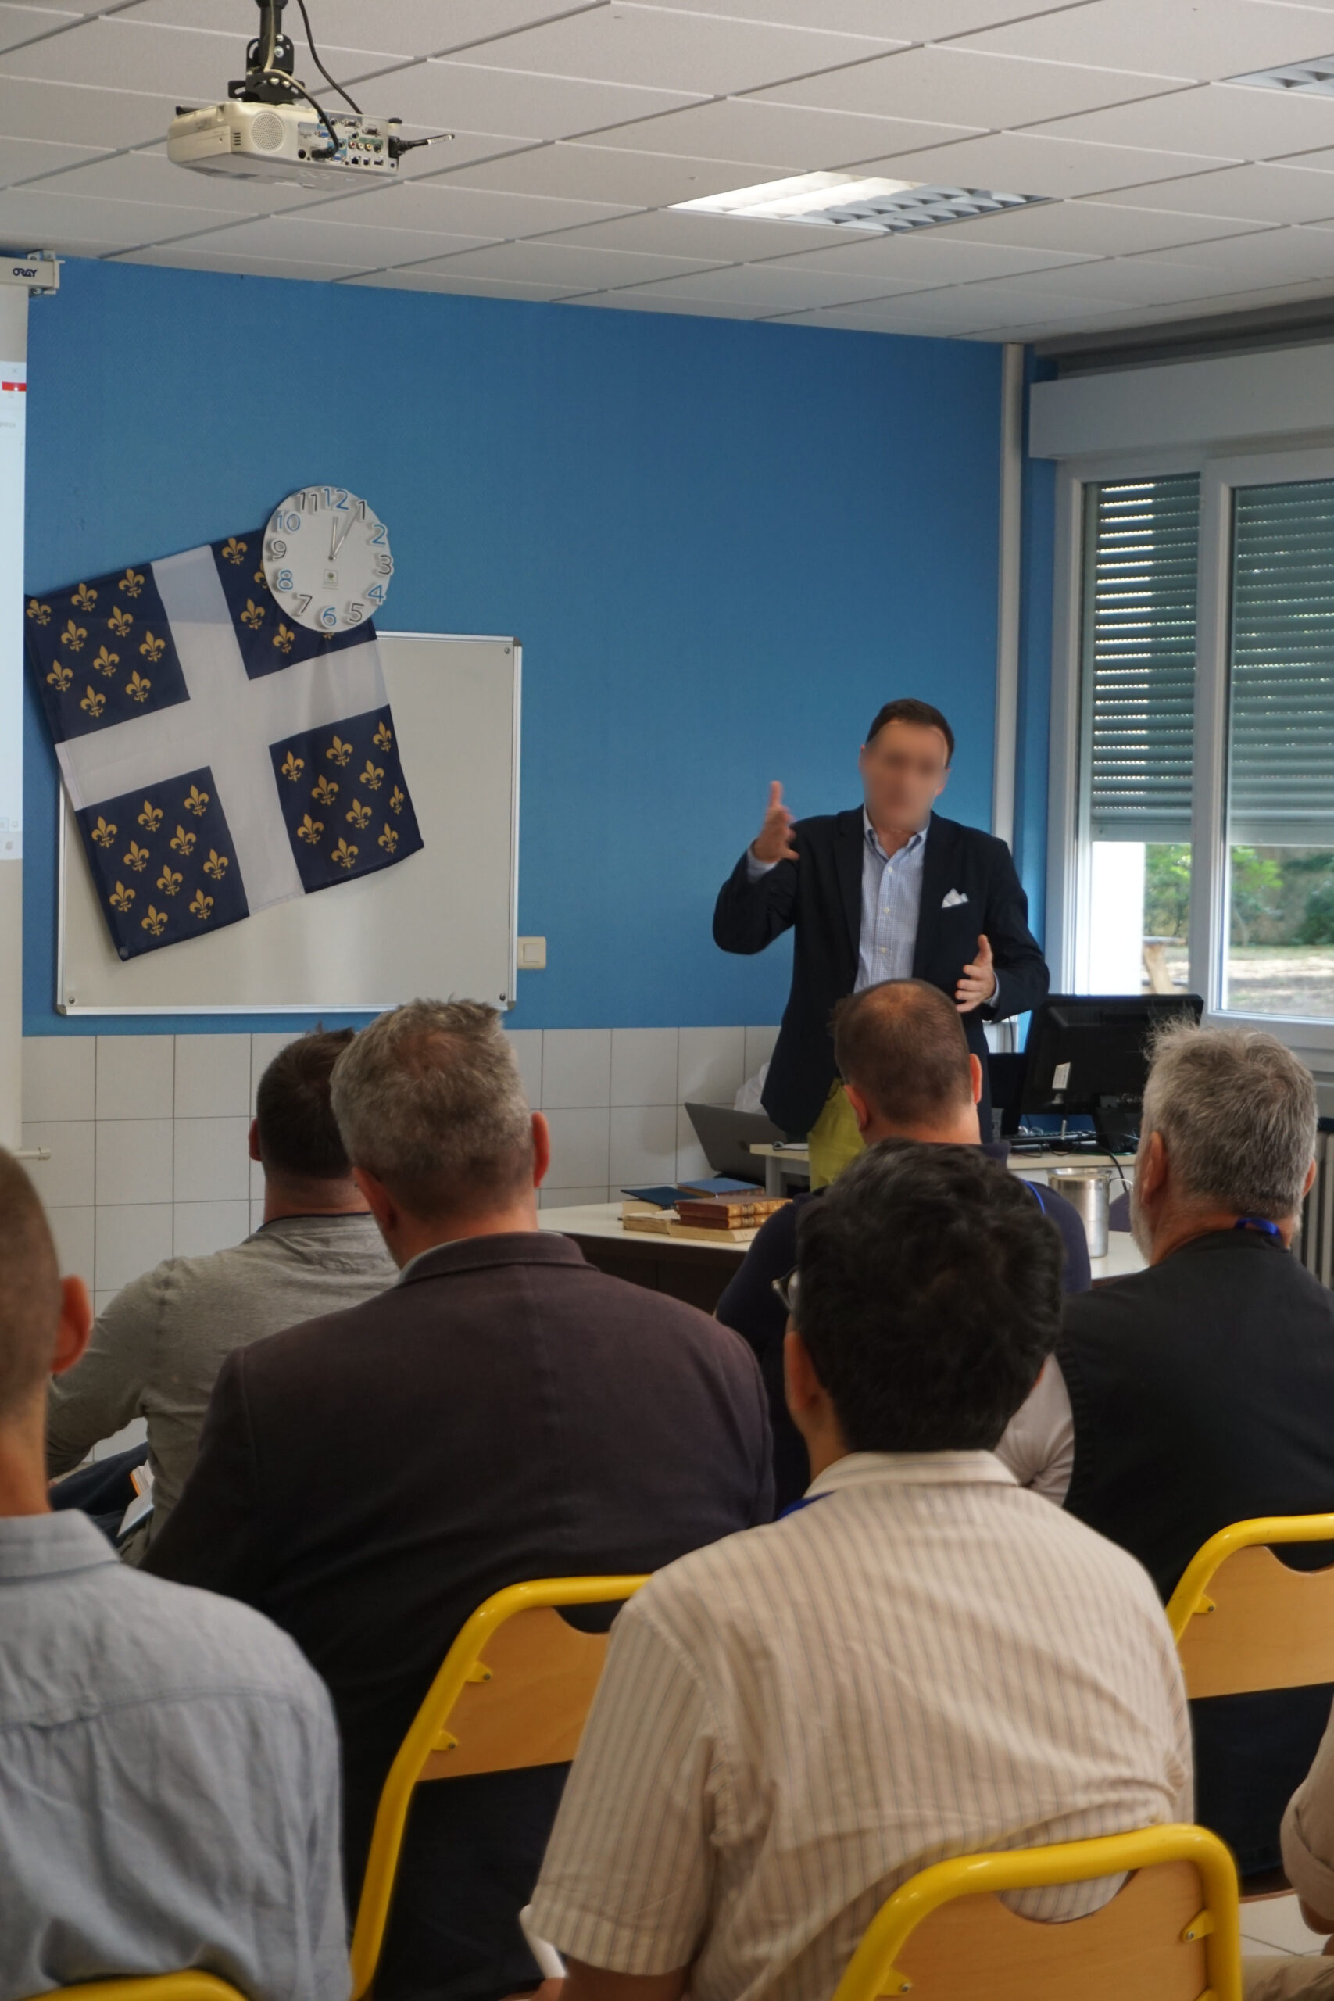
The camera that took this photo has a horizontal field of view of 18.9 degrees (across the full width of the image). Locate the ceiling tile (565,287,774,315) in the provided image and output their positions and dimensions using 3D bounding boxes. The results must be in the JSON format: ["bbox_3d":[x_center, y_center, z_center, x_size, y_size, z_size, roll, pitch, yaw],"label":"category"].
[{"bbox_3d":[0.042,-1.740,9.960,0.597,0.020,0.280,-1,3,-32],"label":"ceiling tile"}]

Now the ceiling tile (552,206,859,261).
[{"bbox_3d":[0.070,-1.674,8.733,0.595,0.020,0.595,-1,3,-32],"label":"ceiling tile"}]

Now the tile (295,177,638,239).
[{"bbox_3d":[-0.441,-1.667,8.420,0.595,0.020,0.595,-1,3,-32],"label":"tile"}]

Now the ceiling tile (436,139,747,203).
[{"bbox_3d":[-0.116,-1.643,7.936,0.597,0.020,0.597,-1,3,-32],"label":"ceiling tile"}]

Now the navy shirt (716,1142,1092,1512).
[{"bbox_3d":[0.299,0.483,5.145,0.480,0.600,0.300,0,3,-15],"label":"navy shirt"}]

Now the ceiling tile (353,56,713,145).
[{"bbox_3d":[-0.311,-1.605,7.111,0.597,0.020,0.597,-1,3,-32],"label":"ceiling tile"}]

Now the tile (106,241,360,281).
[{"bbox_3d":[-0.985,-1.718,9.293,0.595,0.020,0.270,-1,3,-32],"label":"tile"}]

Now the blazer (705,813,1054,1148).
[{"bbox_3d":[0.465,-0.063,8.700,0.710,0.730,0.420,1,3,7],"label":"blazer"}]

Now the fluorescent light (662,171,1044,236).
[{"bbox_3d":[0.388,-1.664,8.214,0.595,0.065,0.595,-1,3,-32],"label":"fluorescent light"}]

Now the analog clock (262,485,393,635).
[{"bbox_3d":[-0.810,-1.051,9.560,0.350,0.350,0.045,-1,3,-32],"label":"analog clock"}]

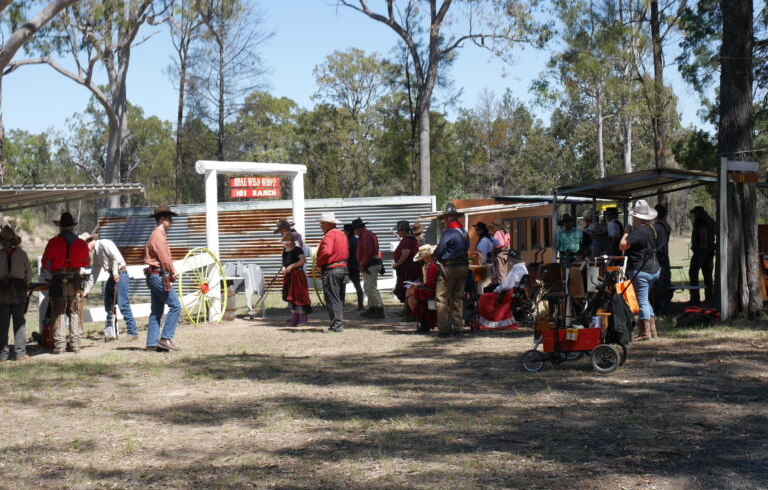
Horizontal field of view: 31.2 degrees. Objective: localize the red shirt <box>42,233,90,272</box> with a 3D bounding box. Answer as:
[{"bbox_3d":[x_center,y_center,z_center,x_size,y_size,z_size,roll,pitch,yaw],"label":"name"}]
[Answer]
[{"bbox_3d":[-4.178,0.092,18.100,0.620,0.550,0.380,0,1,-7],"label":"red shirt"}]

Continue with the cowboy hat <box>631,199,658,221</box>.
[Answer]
[{"bbox_3d":[3.302,-0.445,17.500,0.340,0.190,0.380,-1,16,-43],"label":"cowboy hat"}]

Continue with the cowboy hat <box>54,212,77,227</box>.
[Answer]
[{"bbox_3d":[-4.138,-0.329,17.900,0.330,0.170,0.380,0,0,-10],"label":"cowboy hat"}]

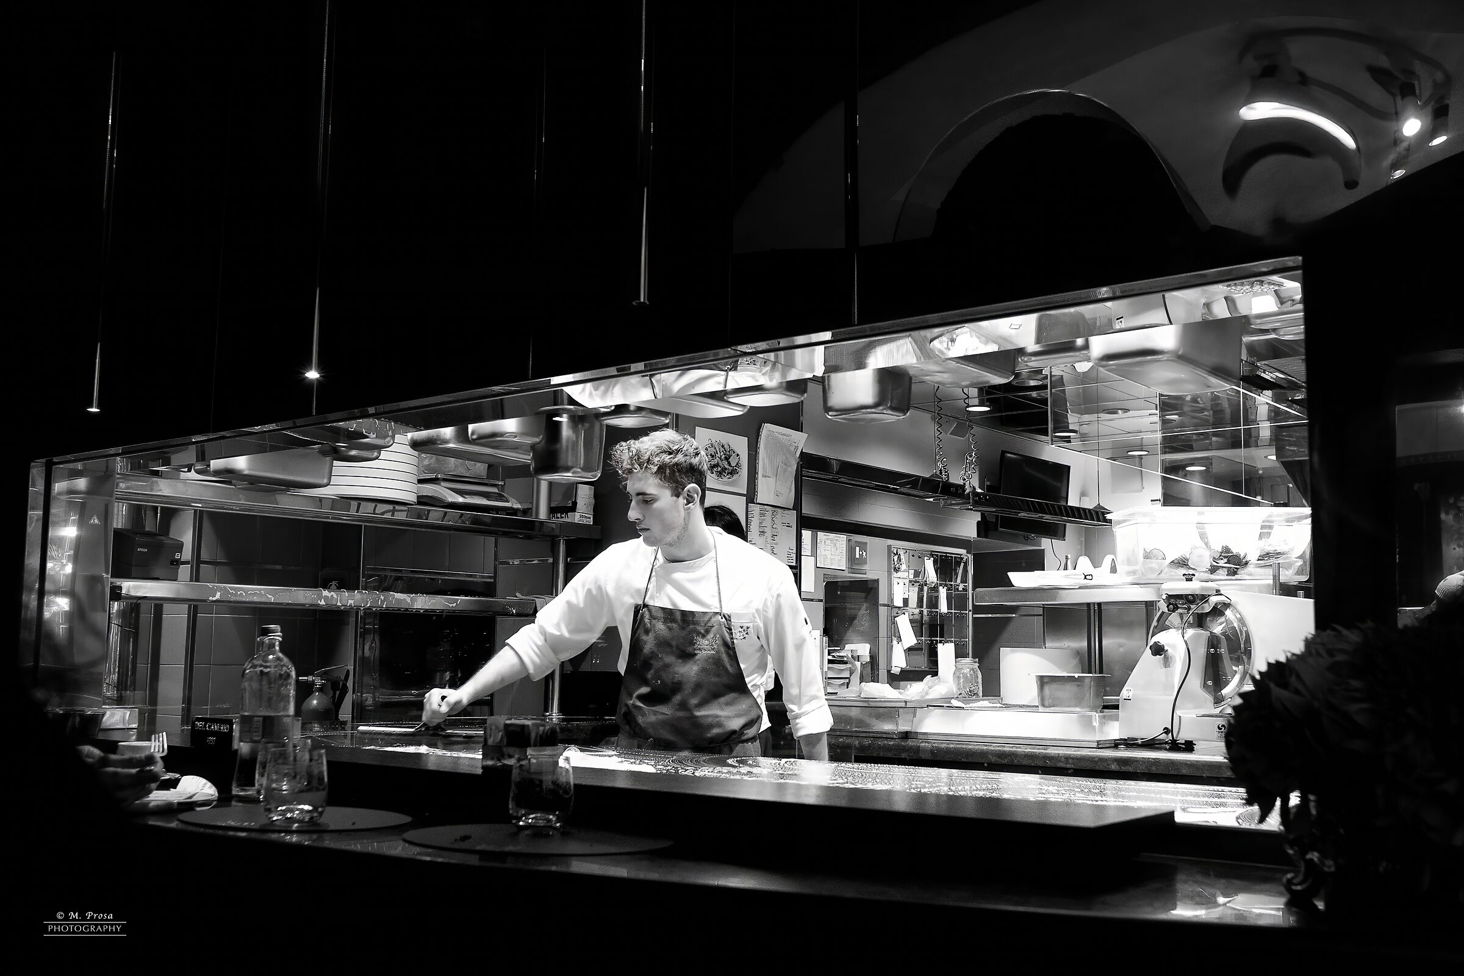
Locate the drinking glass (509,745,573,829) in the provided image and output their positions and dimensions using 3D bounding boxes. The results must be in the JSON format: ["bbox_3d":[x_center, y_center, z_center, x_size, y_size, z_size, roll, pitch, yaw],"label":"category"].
[{"bbox_3d":[-0.260,0.414,1.896,0.087,0.097,0.087,1,-8,0],"label":"drinking glass"}]

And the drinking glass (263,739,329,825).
[{"bbox_3d":[-0.609,0.416,1.935,0.087,0.097,0.087,1,-8,0],"label":"drinking glass"}]

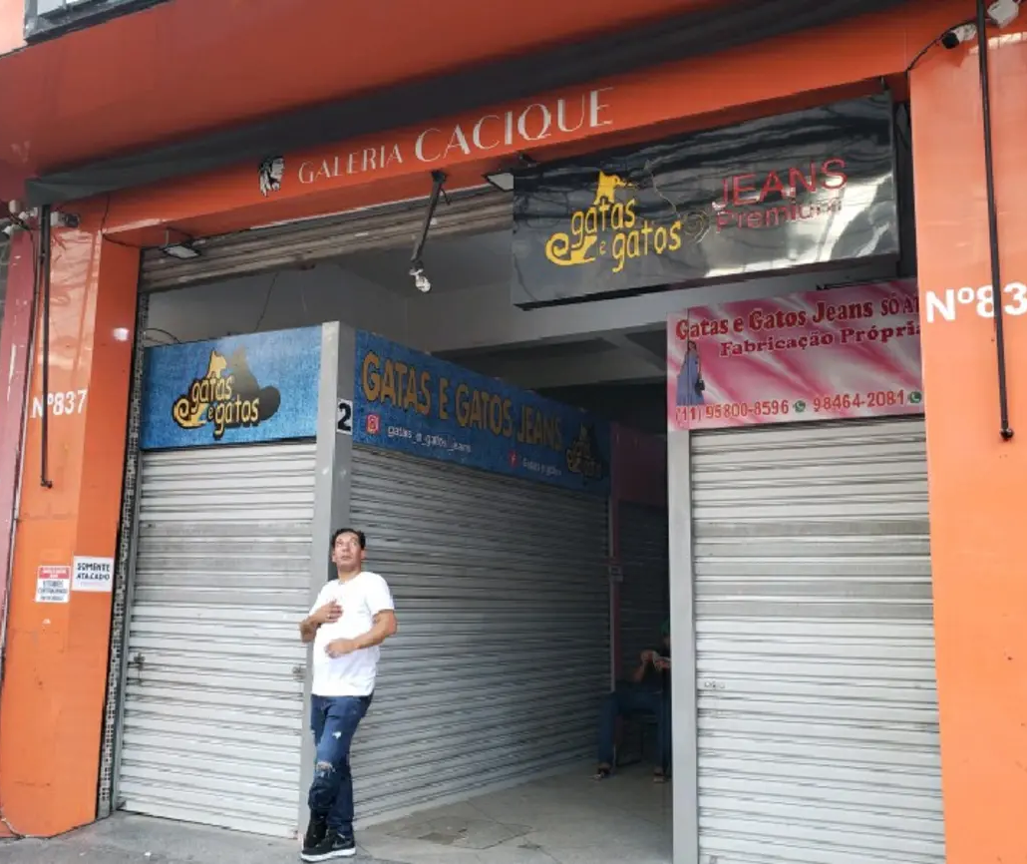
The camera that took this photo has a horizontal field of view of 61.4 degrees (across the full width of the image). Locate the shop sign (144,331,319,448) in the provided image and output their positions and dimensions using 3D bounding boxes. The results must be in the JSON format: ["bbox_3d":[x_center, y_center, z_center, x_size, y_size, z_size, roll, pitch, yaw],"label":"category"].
[{"bbox_3d":[-1.834,-0.269,5.566,1.452,0.711,0.080,-3,-10,24],"label":"shop sign"}]

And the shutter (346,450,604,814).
[{"bbox_3d":[-0.093,1.424,6.495,0.070,2.215,3.250,-5,-11,34],"label":"shutter"}]

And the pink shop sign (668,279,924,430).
[{"bbox_3d":[1.569,-0.385,4.586,1.514,0.680,0.050,-3,-10,24],"label":"pink shop sign"}]

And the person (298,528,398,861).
[{"bbox_3d":[-0.929,1.445,4.959,0.510,1.735,0.420,-2,-9,20],"label":"person"}]

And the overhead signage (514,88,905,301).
[{"bbox_3d":[0.855,-1.054,4.125,1.782,0.742,0.150,-3,-10,24],"label":"overhead signage"}]

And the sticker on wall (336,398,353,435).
[{"bbox_3d":[-1.026,-0.090,5.286,0.006,0.206,0.126,-5,-11,34],"label":"sticker on wall"}]

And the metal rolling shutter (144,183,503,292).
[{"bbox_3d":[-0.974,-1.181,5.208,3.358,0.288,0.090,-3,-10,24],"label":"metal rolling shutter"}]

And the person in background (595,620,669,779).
[{"bbox_3d":[0.988,1.975,6.618,0.580,1.170,0.780,-4,-10,30],"label":"person in background"}]

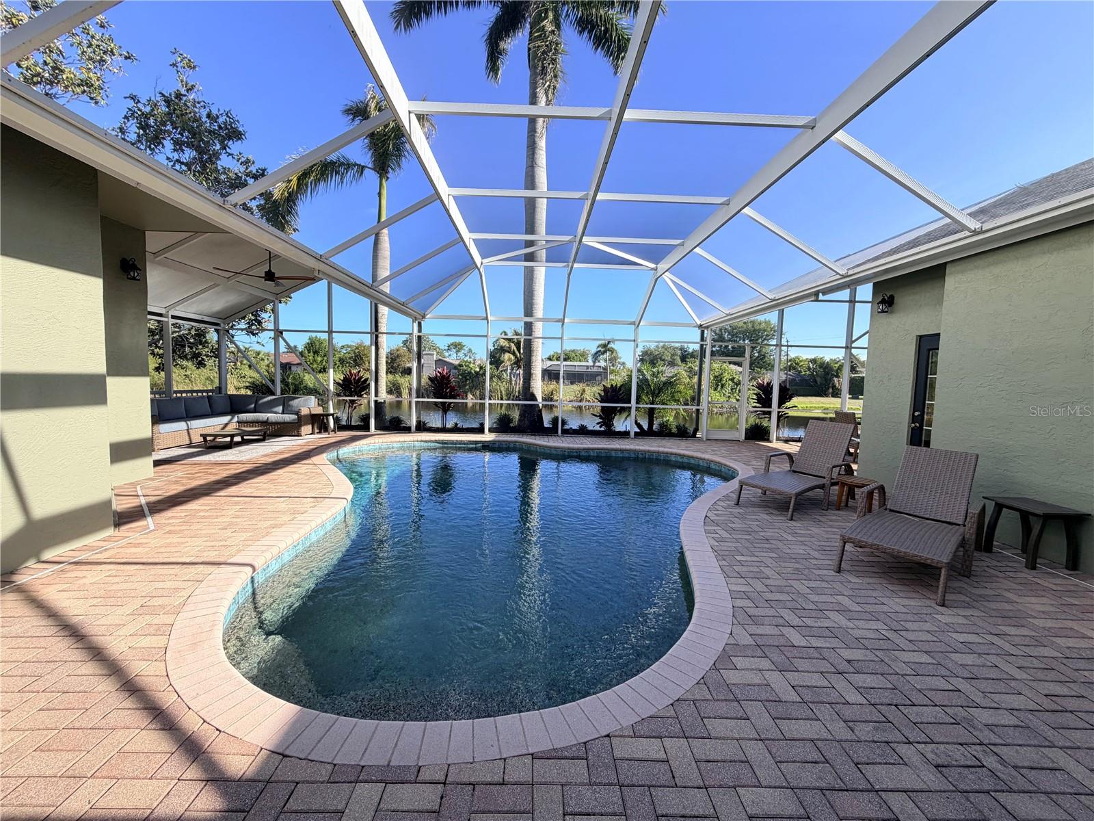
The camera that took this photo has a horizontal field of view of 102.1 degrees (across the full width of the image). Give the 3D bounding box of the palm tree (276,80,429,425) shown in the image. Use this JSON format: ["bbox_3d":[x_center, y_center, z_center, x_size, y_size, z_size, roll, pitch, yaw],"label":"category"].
[{"bbox_3d":[-4.956,-3.917,11.629,4.200,8.750,4.000,2,4,-2],"label":"palm tree"}]

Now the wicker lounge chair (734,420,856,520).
[{"bbox_3d":[3.117,0.659,5.444,1.800,0.950,0.740,-1,5,-37],"label":"wicker lounge chair"}]

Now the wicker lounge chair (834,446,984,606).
[{"bbox_3d":[3.149,0.820,3.756,1.870,0.870,0.740,-2,5,-40],"label":"wicker lounge chair"}]

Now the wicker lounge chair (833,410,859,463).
[{"bbox_3d":[6.073,0.509,8.713,0.700,0.970,0.640,1,4,-14],"label":"wicker lounge chair"}]

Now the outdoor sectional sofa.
[{"bbox_3d":[-6.278,0.194,8.732,2.200,0.830,3.000,2,4,-2],"label":"outdoor sectional sofa"}]

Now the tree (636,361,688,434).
[{"bbox_3d":[3.104,-0.339,12.088,1.500,2.000,1.500,2,4,-2],"label":"tree"}]

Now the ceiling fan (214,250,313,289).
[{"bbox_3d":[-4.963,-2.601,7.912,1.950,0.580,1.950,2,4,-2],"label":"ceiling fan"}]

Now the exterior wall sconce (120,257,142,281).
[{"bbox_3d":[-4.755,-1.621,5.080,0.210,0.270,0.170,2,4,-2],"label":"exterior wall sconce"}]

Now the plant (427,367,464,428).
[{"bbox_3d":[-2.692,-0.325,11.743,0.950,1.660,0.950,2,4,-2],"label":"plant"}]

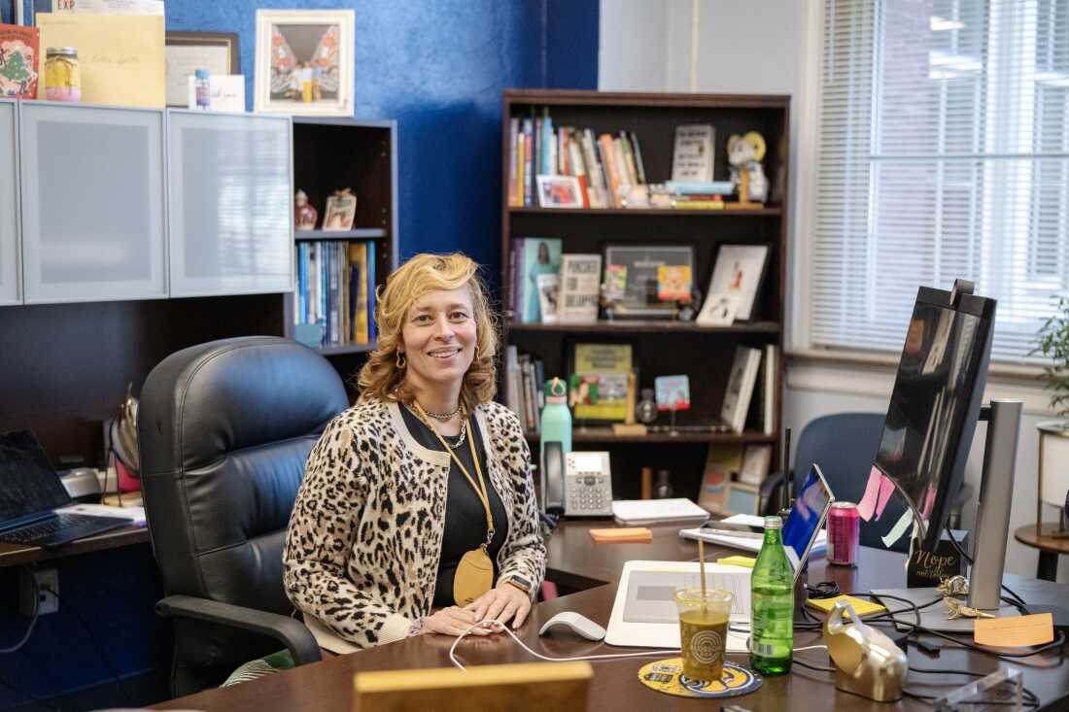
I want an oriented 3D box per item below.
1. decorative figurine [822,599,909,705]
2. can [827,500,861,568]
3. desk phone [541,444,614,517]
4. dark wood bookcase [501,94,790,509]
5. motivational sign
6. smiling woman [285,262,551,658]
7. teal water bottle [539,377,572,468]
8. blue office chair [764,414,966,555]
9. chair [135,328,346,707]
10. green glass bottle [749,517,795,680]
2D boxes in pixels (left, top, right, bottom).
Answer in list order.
[{"bbox_3d":[0.507,0.453,2.104,0.120,0.124,0.068,6,9,41],"label":"decorative figurine"},{"bbox_3d":[0.647,0.371,2.852,0.066,0.122,0.066,1,6,0],"label":"can"},{"bbox_3d":[0.103,0.294,3.299,0.172,0.163,0.135,1,6,0],"label":"desk phone"},{"bbox_3d":[0.347,0.054,4.605,0.915,1.830,0.310,1,6,0],"label":"dark wood bookcase"},{"bbox_3d":[0.788,0.406,2.707,0.106,0.088,0.060,1,7,6],"label":"motivational sign"},{"bbox_3d":[-0.125,0.506,2.574,0.500,1.380,0.780,-4,8,-38],"label":"smiling woman"},{"bbox_3d":[0.052,0.205,3.475,0.078,0.298,0.078,1,6,0],"label":"teal water bottle"},{"bbox_3d":[0.918,0.619,3.934,0.610,0.870,0.590,3,7,22],"label":"blue office chair"},{"bbox_3d":[-0.446,0.565,2.913,0.700,1.180,0.670,6,8,38],"label":"chair"},{"bbox_3d":[0.384,0.381,2.187,0.068,0.247,0.068,1,6,0],"label":"green glass bottle"}]

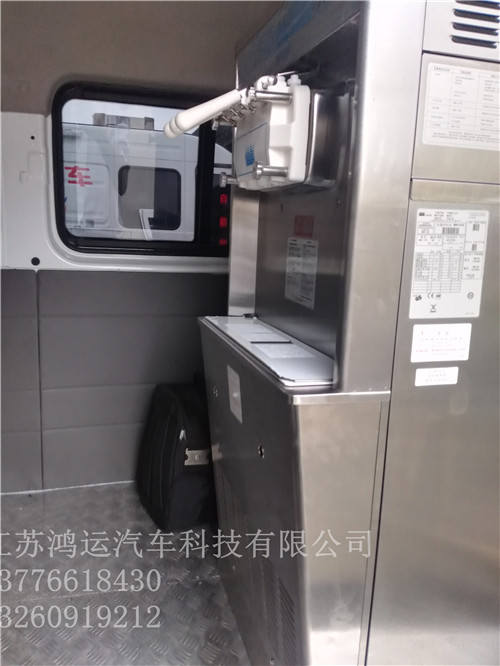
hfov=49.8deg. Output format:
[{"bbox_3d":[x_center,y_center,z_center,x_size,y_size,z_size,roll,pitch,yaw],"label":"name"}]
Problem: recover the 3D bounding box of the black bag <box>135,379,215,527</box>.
[{"bbox_3d":[-0.173,0.363,1.722,0.330,0.395,0.275,-1,11,-16],"label":"black bag"}]

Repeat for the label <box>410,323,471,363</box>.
[{"bbox_3d":[0.255,0.013,0.717,0.089,0.051,0.004,-1,11,-16],"label":"label"}]

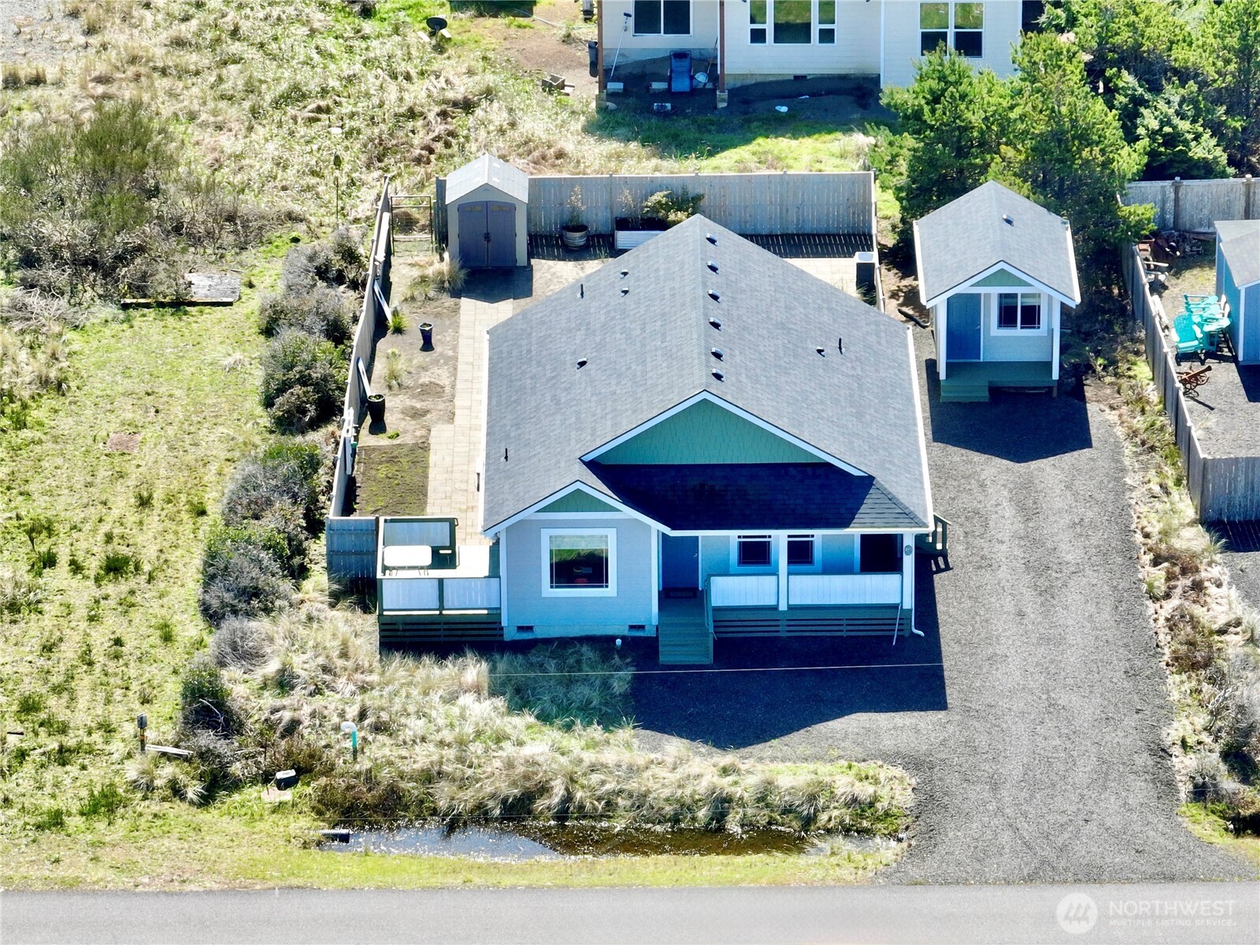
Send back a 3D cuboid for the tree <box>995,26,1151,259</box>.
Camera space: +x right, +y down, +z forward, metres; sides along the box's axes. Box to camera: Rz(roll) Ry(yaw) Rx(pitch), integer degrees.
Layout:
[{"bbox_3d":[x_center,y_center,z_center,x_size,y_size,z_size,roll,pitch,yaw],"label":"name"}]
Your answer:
[{"bbox_3d":[12.188,-9.582,161.639,4.500,6.300,4.200,-1,28,0],"label":"tree"}]

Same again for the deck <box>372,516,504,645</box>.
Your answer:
[{"bbox_3d":[-4.622,2.602,143.645,3.070,1.800,3.160,-1,28,0],"label":"deck"}]

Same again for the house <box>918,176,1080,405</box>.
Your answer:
[{"bbox_3d":[9.663,-4.795,154.914,4.160,4.154,4.901,0,28,0],"label":"house"}]

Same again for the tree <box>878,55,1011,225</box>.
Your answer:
[{"bbox_3d":[8.863,-9.681,163.374,3.660,4.900,3.500,-1,28,0],"label":"tree"}]

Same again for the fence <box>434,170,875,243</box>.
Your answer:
[{"bbox_3d":[0.704,-7.395,162.379,12.185,1.900,0.120,-1,28,0],"label":"fence"}]

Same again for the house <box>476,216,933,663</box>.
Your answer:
[{"bbox_3d":[1.818,-0.997,145.386,11.025,6.450,11.763,-1,28,0],"label":"house"}]

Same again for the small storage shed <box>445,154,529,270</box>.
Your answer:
[{"bbox_3d":[-3.907,-7.215,161.411,2.250,2.550,1.924,-1,28,0],"label":"small storage shed"}]

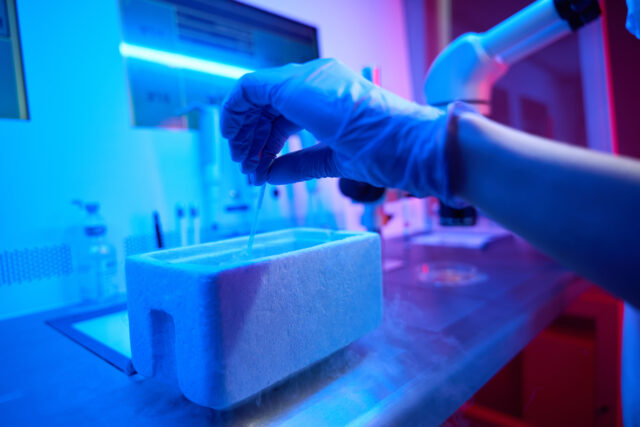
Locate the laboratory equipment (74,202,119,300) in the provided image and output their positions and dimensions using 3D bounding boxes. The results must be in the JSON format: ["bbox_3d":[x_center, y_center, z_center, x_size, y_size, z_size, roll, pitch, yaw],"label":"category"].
[{"bbox_3d":[-0.296,0.049,0.558,0.054,0.125,0.047,-2,5,3],"label":"laboratory equipment"}]

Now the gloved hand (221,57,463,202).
[{"bbox_3d":[0.007,-0.065,0.358,0.190,0.108,0.090,0,7,27],"label":"gloved hand"}]

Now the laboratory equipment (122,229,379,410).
[{"bbox_3d":[-0.047,0.074,0.388,0.118,0.092,0.200,3,7,40],"label":"laboratory equipment"}]

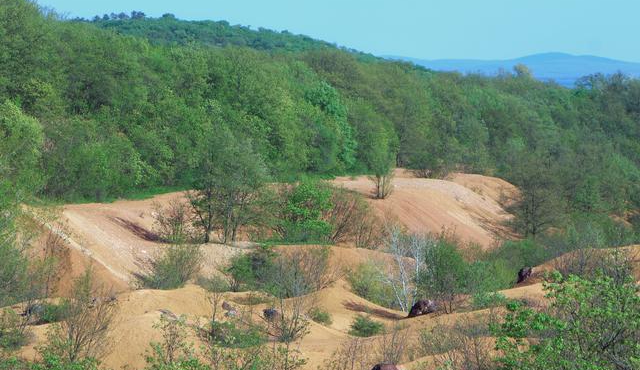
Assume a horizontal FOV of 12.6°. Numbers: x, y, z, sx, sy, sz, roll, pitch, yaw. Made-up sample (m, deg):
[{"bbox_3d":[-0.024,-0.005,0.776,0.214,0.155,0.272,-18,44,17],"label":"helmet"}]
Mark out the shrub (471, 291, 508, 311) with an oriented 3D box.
[{"bbox_3d":[6.890,4.736,118.000,1.540,0.810,1.390,0,2,3],"label":"shrub"}]

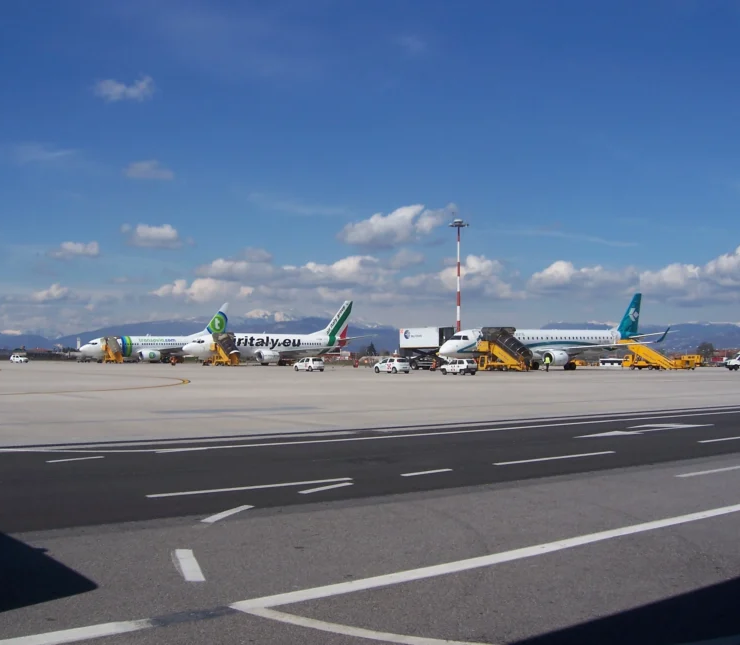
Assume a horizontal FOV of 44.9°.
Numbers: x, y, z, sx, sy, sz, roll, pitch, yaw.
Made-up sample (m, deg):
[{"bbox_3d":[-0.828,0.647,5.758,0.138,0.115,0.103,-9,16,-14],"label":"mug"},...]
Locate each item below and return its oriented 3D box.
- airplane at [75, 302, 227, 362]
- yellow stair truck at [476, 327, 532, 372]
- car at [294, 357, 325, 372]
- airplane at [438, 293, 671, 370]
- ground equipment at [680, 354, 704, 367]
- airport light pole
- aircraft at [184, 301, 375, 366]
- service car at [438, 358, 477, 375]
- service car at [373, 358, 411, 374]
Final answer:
[{"bbox_3d":[-41.722,1.799,179.203,33.630,12.550,35.000,2,-3,-39],"label":"airplane"},{"bbox_3d":[15.325,3.016,101.181,2.300,5.000,7.000,2,-3,-38],"label":"yellow stair truck"},{"bbox_3d":[-6.310,4.374,93.600,1.660,1.480,3.860,2,-3,-38],"label":"car"},{"bbox_3d":[23.207,0.751,113.764,38.650,10.550,28.720,2,-3,-38],"label":"airplane"},{"bbox_3d":[56.302,6.698,156.000,2.000,2.150,3.700,2,-3,-39],"label":"ground equipment"},{"bbox_3d":[15.687,-5.334,158.000,3.300,25.900,3.300,0,-2,0],"label":"airport light pole"},{"bbox_3d":[-15.966,1.537,148.936,33.400,11.130,28.880,2,-3,-39],"label":"aircraft"},{"bbox_3d":[7.965,4.031,81.600,1.560,1.440,3.650,2,-3,-39],"label":"service car"},{"bbox_3d":[2.060,4.124,85.700,1.690,1.490,4.030,2,-3,-38],"label":"service car"}]

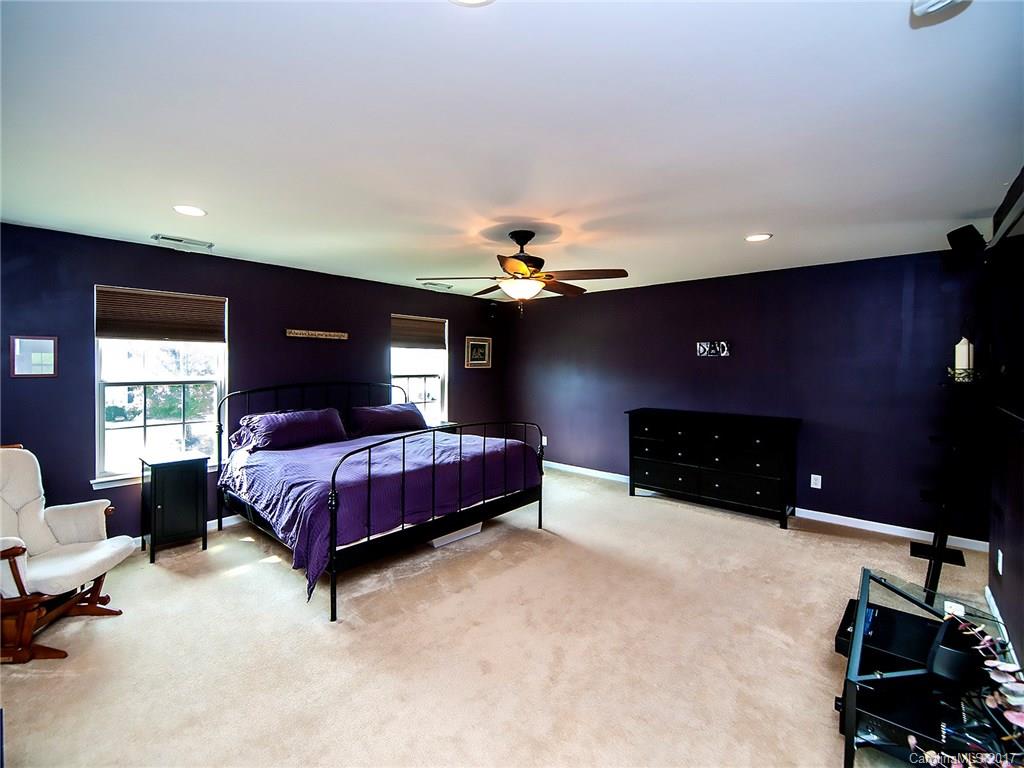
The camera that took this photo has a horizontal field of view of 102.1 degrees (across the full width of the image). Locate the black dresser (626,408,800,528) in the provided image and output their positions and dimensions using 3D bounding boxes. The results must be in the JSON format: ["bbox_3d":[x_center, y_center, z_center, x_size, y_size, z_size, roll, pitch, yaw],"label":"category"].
[{"bbox_3d":[2.065,0.813,4.389,1.609,0.966,0.490,2,3,40],"label":"black dresser"}]

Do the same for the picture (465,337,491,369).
[{"bbox_3d":[-0.486,-0.459,6.169,0.030,0.450,0.520,2,3,41],"label":"picture"}]

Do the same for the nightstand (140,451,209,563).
[{"bbox_3d":[-2.664,0.953,3.265,0.364,0.728,0.375,2,3,40],"label":"nightstand"}]

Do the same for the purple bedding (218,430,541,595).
[{"bbox_3d":[-1.158,0.851,3.732,1.940,0.670,2.120,2,3,40],"label":"purple bedding"}]

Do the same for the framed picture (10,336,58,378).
[{"bbox_3d":[-3.336,-0.186,2.895,0.030,0.285,0.230,2,3,41],"label":"framed picture"}]

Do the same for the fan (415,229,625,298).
[{"bbox_3d":[0.070,-0.860,3.020,1.520,0.465,1.500,0,2,0],"label":"fan"}]

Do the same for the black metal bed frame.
[{"bbox_3d":[-1.167,0.655,3.766,2.137,1.300,2.020,2,3,40],"label":"black metal bed frame"}]

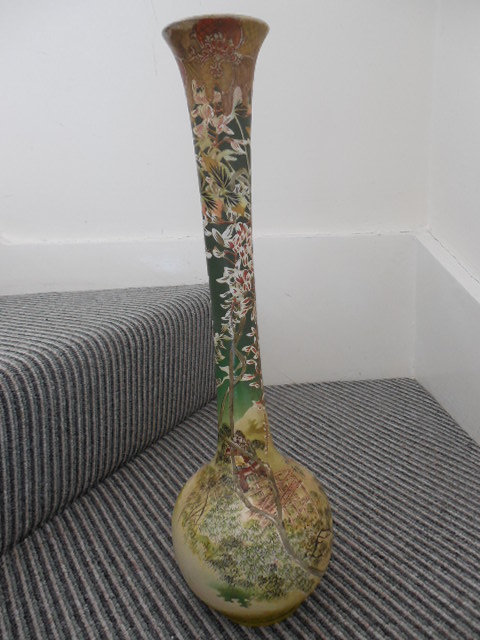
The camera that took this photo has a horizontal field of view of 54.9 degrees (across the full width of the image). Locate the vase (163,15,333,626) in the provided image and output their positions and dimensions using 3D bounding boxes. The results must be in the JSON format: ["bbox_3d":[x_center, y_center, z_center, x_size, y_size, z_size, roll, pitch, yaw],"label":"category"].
[{"bbox_3d":[-0.001,0.036,0.358,0.137,0.455,0.137,-4,17,0],"label":"vase"}]

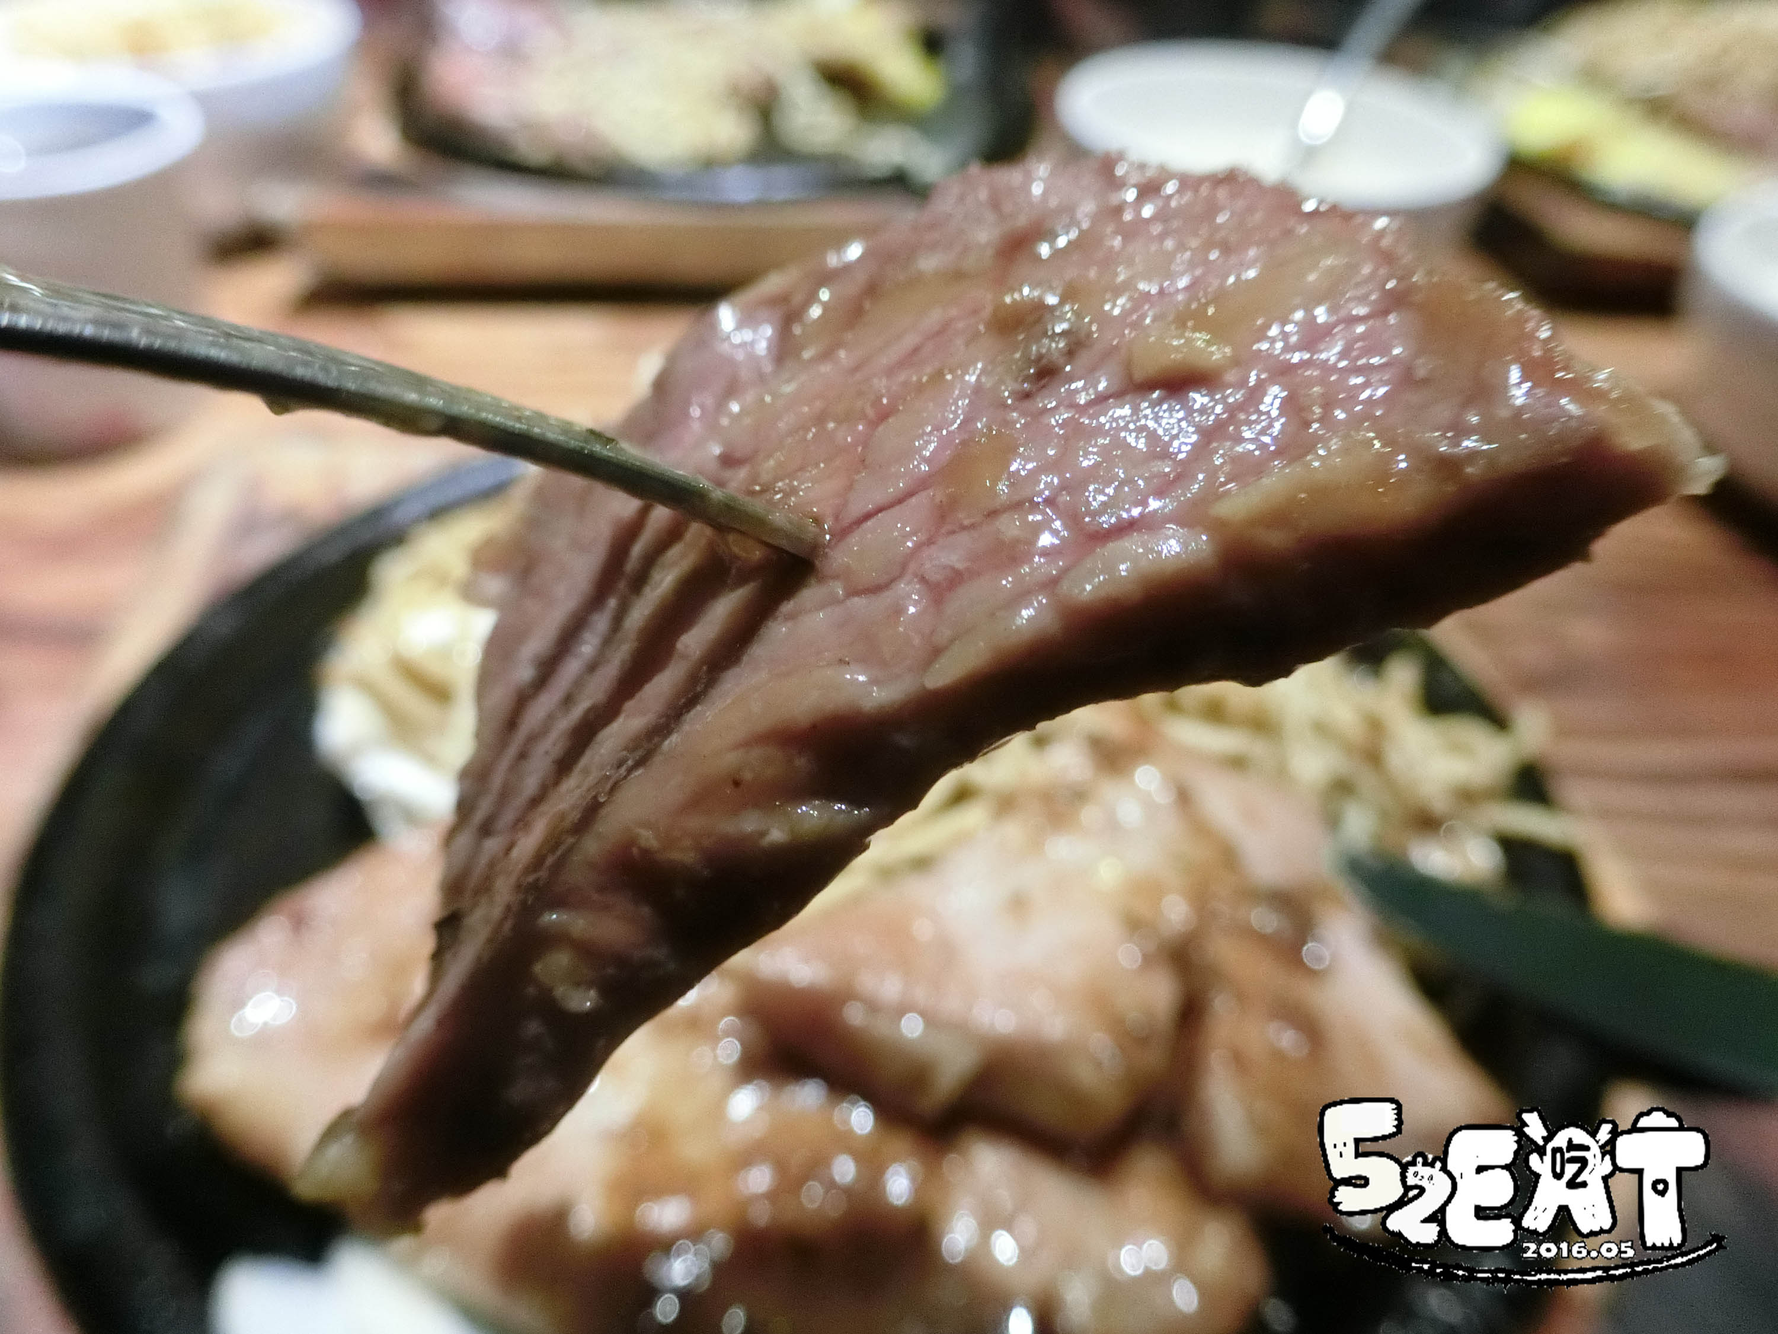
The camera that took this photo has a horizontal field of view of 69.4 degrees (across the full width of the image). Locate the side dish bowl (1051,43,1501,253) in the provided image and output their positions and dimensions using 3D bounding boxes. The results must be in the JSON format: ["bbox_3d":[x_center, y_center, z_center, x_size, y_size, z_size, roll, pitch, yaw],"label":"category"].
[{"bbox_3d":[0.101,-0.122,0.364,0.119,0.067,0.119,3,43,0],"label":"side dish bowl"}]

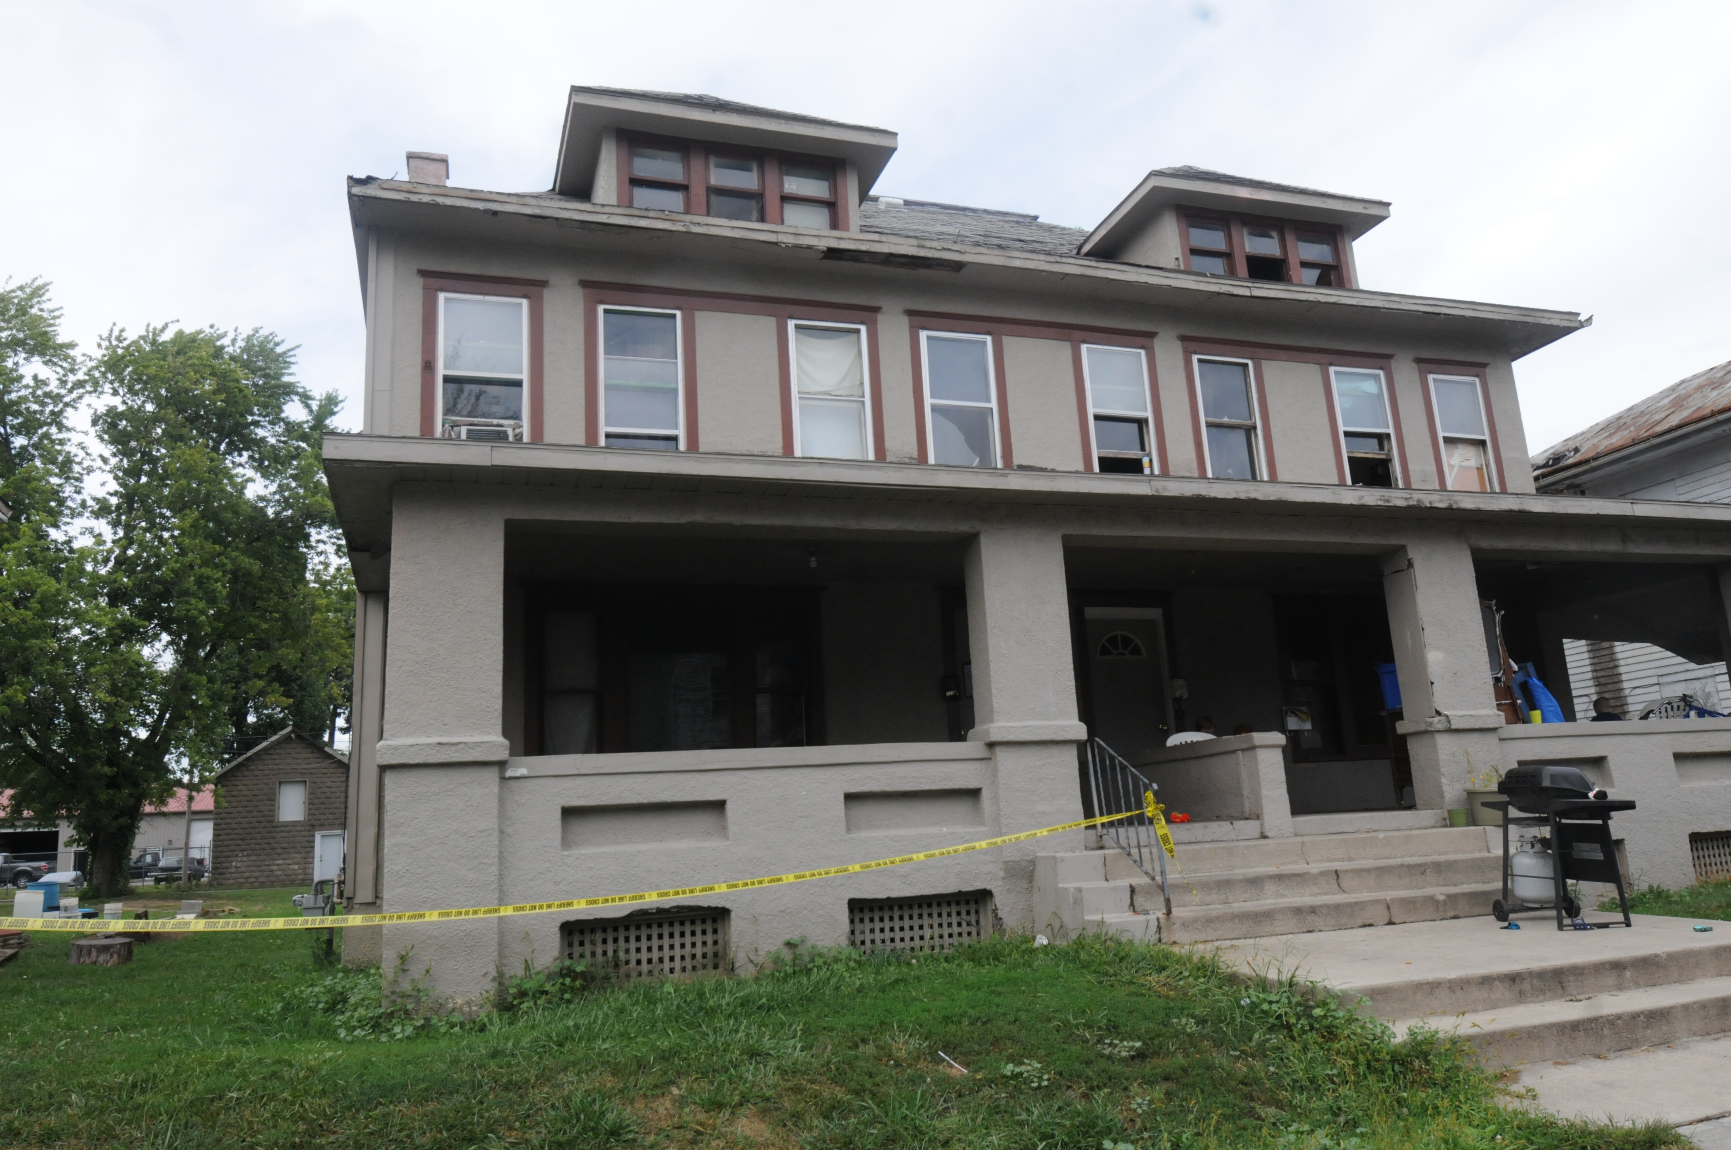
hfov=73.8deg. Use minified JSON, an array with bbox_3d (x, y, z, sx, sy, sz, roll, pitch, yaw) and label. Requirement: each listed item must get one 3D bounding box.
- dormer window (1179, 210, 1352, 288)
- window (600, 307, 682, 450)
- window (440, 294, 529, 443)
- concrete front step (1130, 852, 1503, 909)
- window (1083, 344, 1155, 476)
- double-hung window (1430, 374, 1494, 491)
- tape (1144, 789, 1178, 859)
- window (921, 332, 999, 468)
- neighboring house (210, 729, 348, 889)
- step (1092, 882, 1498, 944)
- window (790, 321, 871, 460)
[{"bbox_3d":[4.990,-3.987,14.389,2.505,0.961,0.140,1,-13,-18],"label":"dormer window"},{"bbox_3d":[-2.118,-1.826,10.968,0.772,1.520,0.120,1,-13,-18],"label":"window"},{"bbox_3d":[-3.603,-1.902,10.873,0.822,1.563,0.140,1,-13,-18],"label":"window"},{"bbox_3d":[3.179,2.106,7.912,3.246,0.183,0.311,1,-13,-18],"label":"concrete front step"},{"bbox_3d":[2.784,-1.746,12.528,0.764,1.520,0.120,1,-13,-18],"label":"window"},{"bbox_3d":[7.563,-1.757,14.588,0.837,1.563,0.140,1,-13,-18],"label":"double-hung window"},{"bbox_3d":[1.911,1.610,7.440,0.212,0.440,0.120,1,-13,-18],"label":"tape"},{"bbox_3d":[0.990,-1.775,11.957,0.790,1.520,0.120,1,-13,-18],"label":"window"},{"bbox_3d":[-25.713,10.552,52.649,5.782,6.585,6.800,1,-13,-18],"label":"neighboring house"},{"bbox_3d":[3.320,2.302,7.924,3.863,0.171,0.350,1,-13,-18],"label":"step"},{"bbox_3d":[-0.350,-1.860,11.955,0.858,1.563,0.140,1,-13,-18],"label":"window"}]

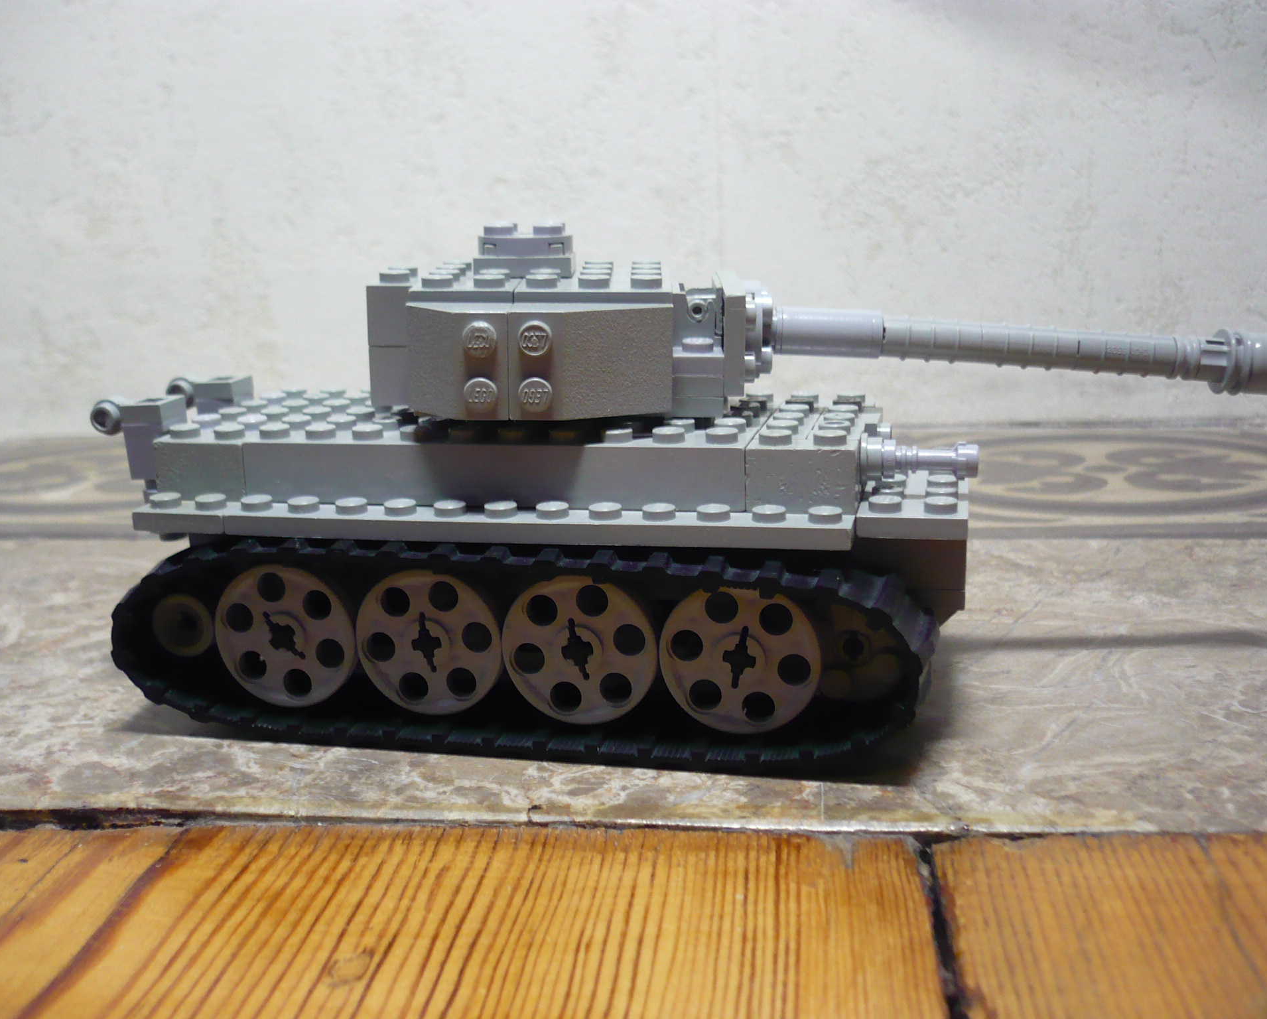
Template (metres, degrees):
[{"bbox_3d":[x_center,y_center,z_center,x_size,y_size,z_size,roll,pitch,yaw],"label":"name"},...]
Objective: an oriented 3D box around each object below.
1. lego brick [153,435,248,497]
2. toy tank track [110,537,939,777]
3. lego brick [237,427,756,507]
[{"bbox_3d":[-0.069,-0.007,0.223,0.016,0.011,0.008,1,14,13],"label":"lego brick"},{"bbox_3d":[-0.019,0.019,0.215,0.131,0.033,0.016,1,14,13],"label":"toy tank track"},{"bbox_3d":[-0.022,-0.007,0.213,0.080,0.011,0.008,1,14,13],"label":"lego brick"}]

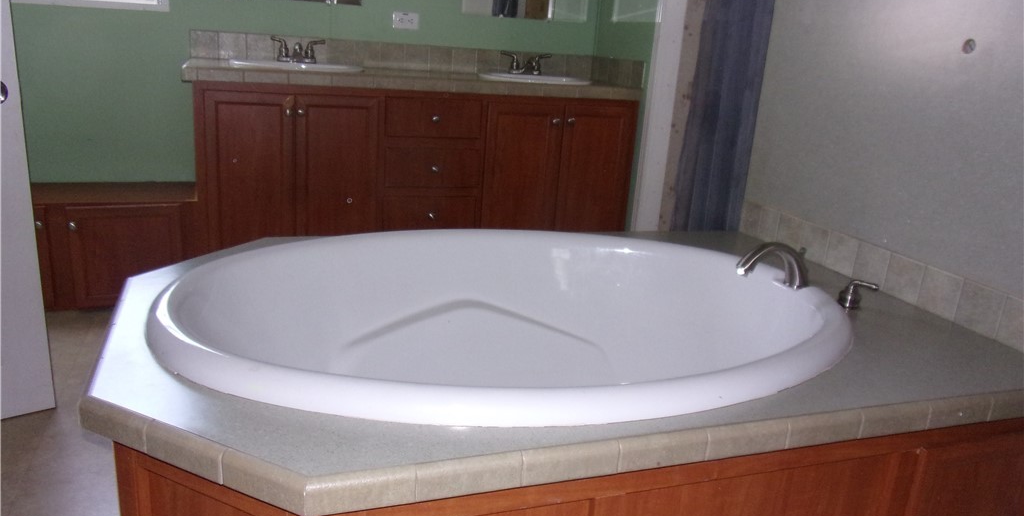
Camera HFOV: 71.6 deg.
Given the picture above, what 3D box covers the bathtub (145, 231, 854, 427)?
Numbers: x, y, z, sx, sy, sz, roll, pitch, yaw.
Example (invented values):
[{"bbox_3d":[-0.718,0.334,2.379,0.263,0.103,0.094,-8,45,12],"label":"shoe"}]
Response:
[{"bbox_3d":[0.004,0.298,1.683,1.531,0.480,1.066,-1,17,-16],"label":"bathtub"}]

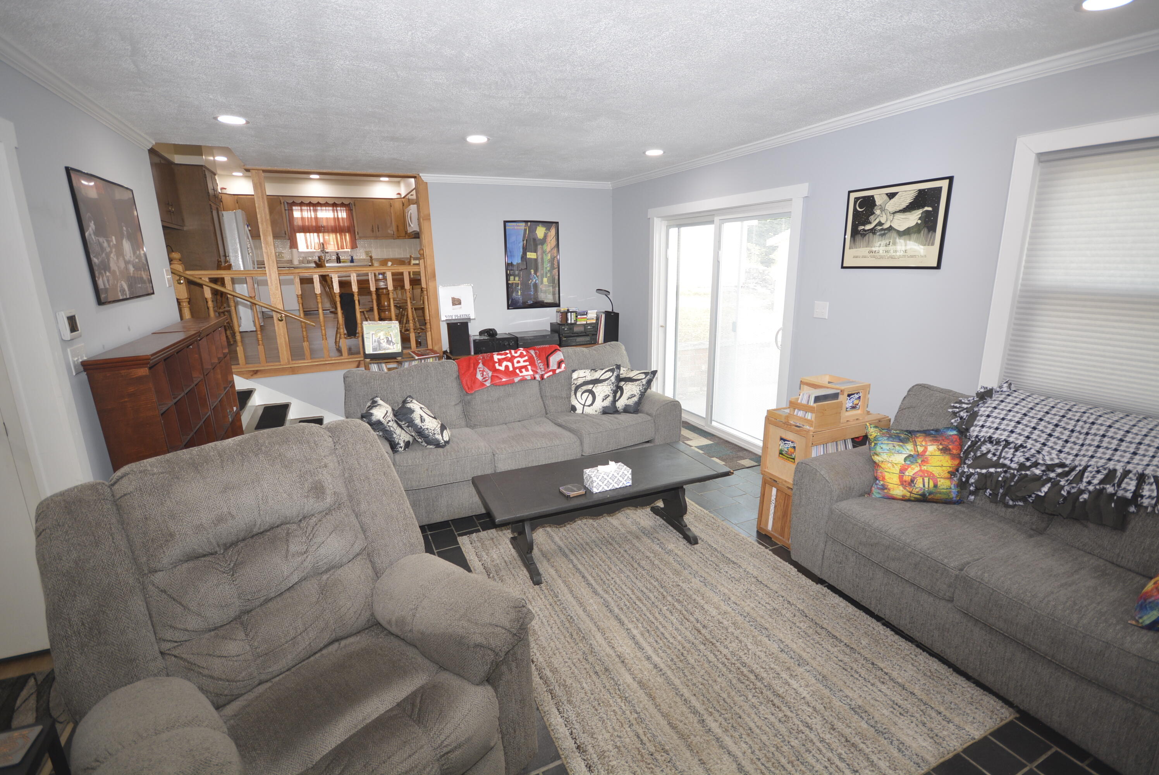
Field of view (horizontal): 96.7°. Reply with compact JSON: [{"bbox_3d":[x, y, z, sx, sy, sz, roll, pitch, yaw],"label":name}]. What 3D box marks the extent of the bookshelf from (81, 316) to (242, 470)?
[{"bbox_3d":[-2.517,0.233,3.366,0.260,1.187,1.960,-7,16,-24],"label":"bookshelf"}]

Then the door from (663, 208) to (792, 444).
[{"bbox_3d":[1.214,-0.561,4.699,0.110,1.925,1.710,-7,15,-24],"label":"door"}]

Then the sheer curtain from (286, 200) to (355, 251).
[{"bbox_3d":[-5.137,-3.224,10.296,1.180,0.880,0.080,-7,16,-24],"label":"sheer curtain"}]

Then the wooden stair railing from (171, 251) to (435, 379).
[{"bbox_3d":[-2.496,-0.704,4.886,2.105,1.145,0.140,-7,15,-24],"label":"wooden stair railing"}]

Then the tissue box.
[{"bbox_3d":[0.153,0.474,2.733,0.222,0.101,0.112,-7,15,-23],"label":"tissue box"}]

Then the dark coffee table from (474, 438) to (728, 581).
[{"bbox_3d":[0.139,0.690,2.920,1.373,0.422,0.515,-7,15,-24],"label":"dark coffee table"}]

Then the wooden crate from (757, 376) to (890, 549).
[{"bbox_3d":[1.348,0.421,2.921,0.525,0.920,0.325,-7,15,-24],"label":"wooden crate"}]

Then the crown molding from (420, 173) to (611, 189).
[{"bbox_3d":[-0.586,-2.227,5.578,2.170,0.062,0.060,-7,16,-24],"label":"crown molding"}]

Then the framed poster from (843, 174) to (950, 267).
[{"bbox_3d":[1.882,-0.964,3.121,0.025,0.491,0.638,-7,16,-24],"label":"framed poster"}]

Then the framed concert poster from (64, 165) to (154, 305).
[{"bbox_3d":[-2.461,-0.780,2.755,0.025,0.610,0.900,-7,15,-24],"label":"framed concert poster"}]

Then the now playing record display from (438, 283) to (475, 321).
[{"bbox_3d":[-1.171,-0.803,4.976,0.320,0.340,0.080,-7,15,-24],"label":"now playing record display"}]

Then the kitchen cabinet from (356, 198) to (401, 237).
[{"bbox_3d":[-4.129,-3.466,10.623,0.890,0.765,0.320,-7,16,-24],"label":"kitchen cabinet"}]

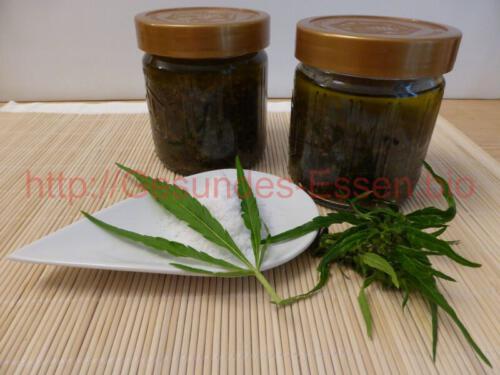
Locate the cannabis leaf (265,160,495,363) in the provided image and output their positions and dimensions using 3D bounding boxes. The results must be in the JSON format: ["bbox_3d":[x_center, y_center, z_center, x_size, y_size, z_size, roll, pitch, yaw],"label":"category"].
[{"bbox_3d":[0.060,0.021,0.170,0.106,0.042,0.118,0,33,0],"label":"cannabis leaf"}]

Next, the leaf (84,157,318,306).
[{"bbox_3d":[-0.027,0.013,0.191,0.127,0.025,0.095,28,42,36],"label":"leaf"}]

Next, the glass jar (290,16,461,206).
[{"bbox_3d":[0.069,-0.047,0.226,0.086,0.098,0.086,0,33,0],"label":"glass jar"}]

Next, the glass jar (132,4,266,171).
[{"bbox_3d":[-0.030,-0.069,0.259,0.086,0.098,0.086,0,33,0],"label":"glass jar"}]

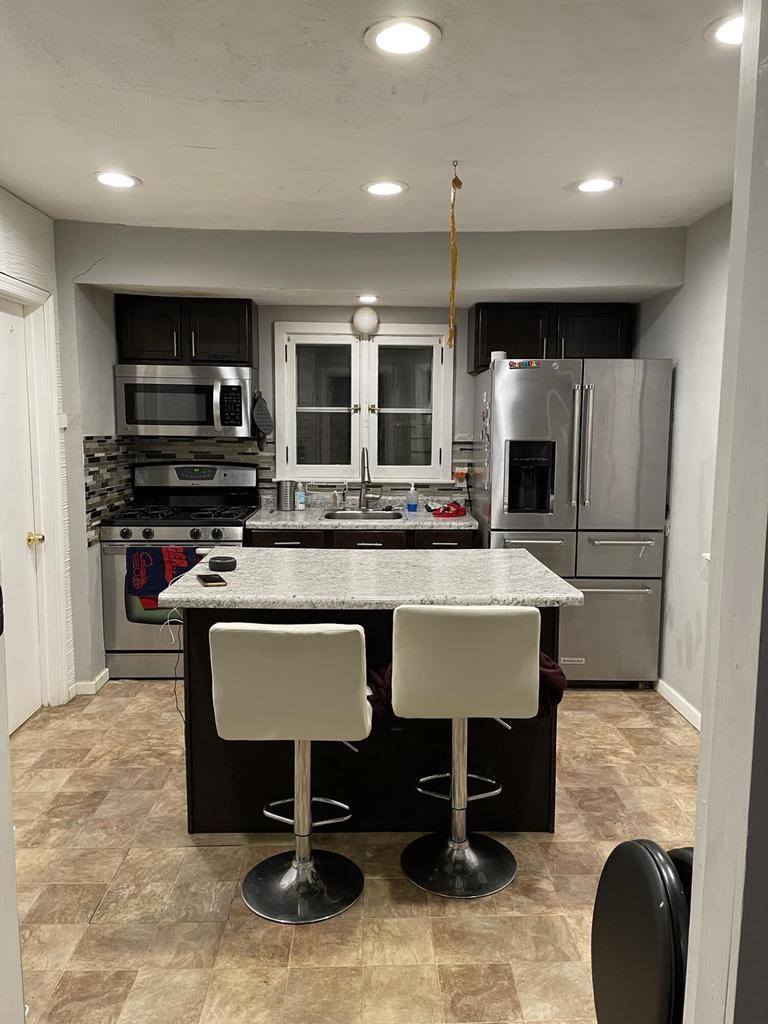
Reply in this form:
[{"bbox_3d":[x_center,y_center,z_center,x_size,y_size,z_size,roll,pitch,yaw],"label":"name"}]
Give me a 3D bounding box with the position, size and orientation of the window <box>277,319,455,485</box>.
[{"bbox_3d":[-0.122,-0.668,4.764,1.095,0.972,0.100,0,7,-2],"label":"window"}]

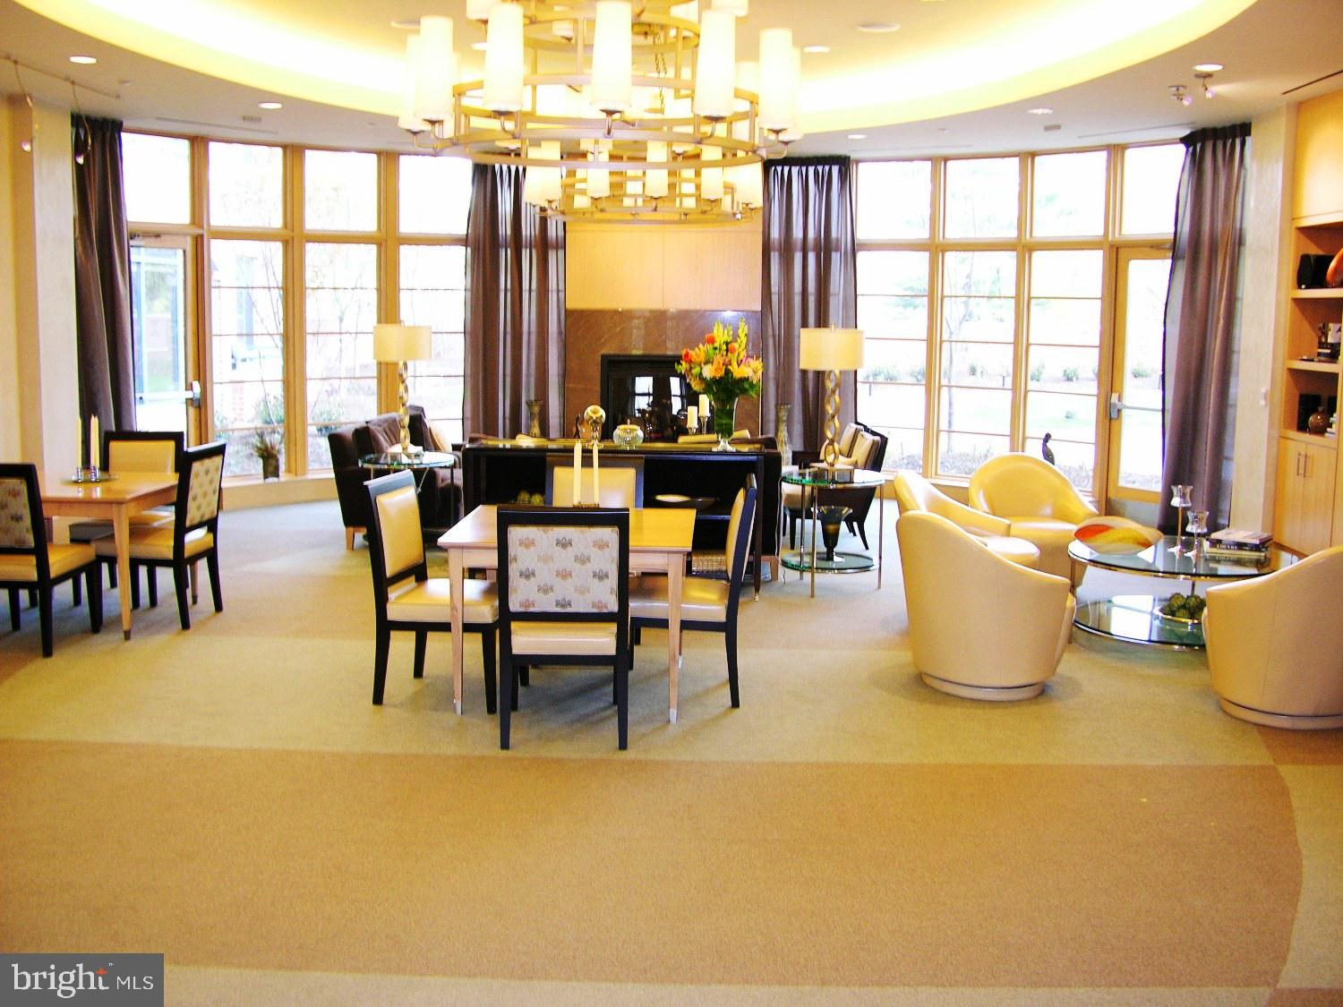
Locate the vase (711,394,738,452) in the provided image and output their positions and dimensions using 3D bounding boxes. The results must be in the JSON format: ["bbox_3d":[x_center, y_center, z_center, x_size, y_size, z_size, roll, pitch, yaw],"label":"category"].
[{"bbox_3d":[0.317,-0.480,7.941,0.165,0.345,0.165,1,8,0],"label":"vase"}]

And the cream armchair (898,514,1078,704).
[{"bbox_3d":[1.434,0.429,6.180,0.780,0.820,0.760,-4,9,-30],"label":"cream armchair"}]

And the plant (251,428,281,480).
[{"bbox_3d":[-3.545,-0.429,11.839,0.250,0.460,0.250,1,8,0],"label":"plant"}]

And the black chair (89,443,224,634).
[{"bbox_3d":[-2.777,0.160,7.367,0.575,0.950,0.490,1,8,5],"label":"black chair"}]

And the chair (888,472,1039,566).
[{"bbox_3d":[1.637,0.236,7.602,0.790,0.810,0.790,3,9,14],"label":"chair"}]

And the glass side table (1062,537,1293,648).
[{"bbox_3d":[2.694,0.492,7.197,1.180,0.440,1.180,1,8,0],"label":"glass side table"}]

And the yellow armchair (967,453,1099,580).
[{"bbox_3d":[2.208,0.131,8.334,0.790,0.810,0.790,-3,10,-23],"label":"yellow armchair"}]

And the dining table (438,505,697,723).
[{"bbox_3d":[-0.417,0.471,6.063,1.035,0.750,1.035,1,8,2],"label":"dining table"}]

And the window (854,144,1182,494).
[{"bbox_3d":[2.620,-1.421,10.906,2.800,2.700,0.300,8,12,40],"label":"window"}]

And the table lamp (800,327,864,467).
[{"bbox_3d":[0.988,-0.637,8.330,0.390,0.913,0.390,1,8,0],"label":"table lamp"}]

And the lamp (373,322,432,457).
[{"bbox_3d":[-1.781,-0.755,9.045,0.390,0.907,0.390,1,8,0],"label":"lamp"}]

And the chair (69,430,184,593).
[{"bbox_3d":[-3.106,0.076,7.790,0.480,0.940,0.590,1,9,2],"label":"chair"}]

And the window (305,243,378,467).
[{"bbox_3d":[-2.728,-1.214,11.283,0.610,1.880,0.100,-5,11,-34],"label":"window"}]

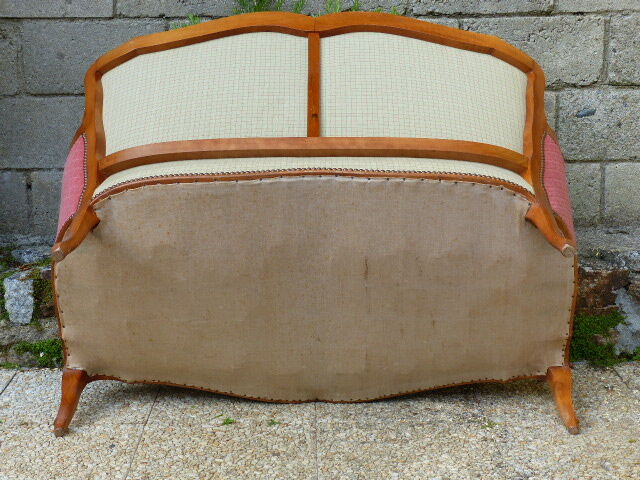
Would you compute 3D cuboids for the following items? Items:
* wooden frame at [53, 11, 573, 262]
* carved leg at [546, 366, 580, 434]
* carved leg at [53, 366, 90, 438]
[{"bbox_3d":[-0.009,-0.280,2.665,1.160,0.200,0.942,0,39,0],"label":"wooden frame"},{"bbox_3d":[0.584,0.384,2.635,0.065,0.060,0.195,0,30,0],"label":"carved leg"},{"bbox_3d":[-0.594,0.384,2.635,0.065,0.060,0.195,0,30,0],"label":"carved leg"}]

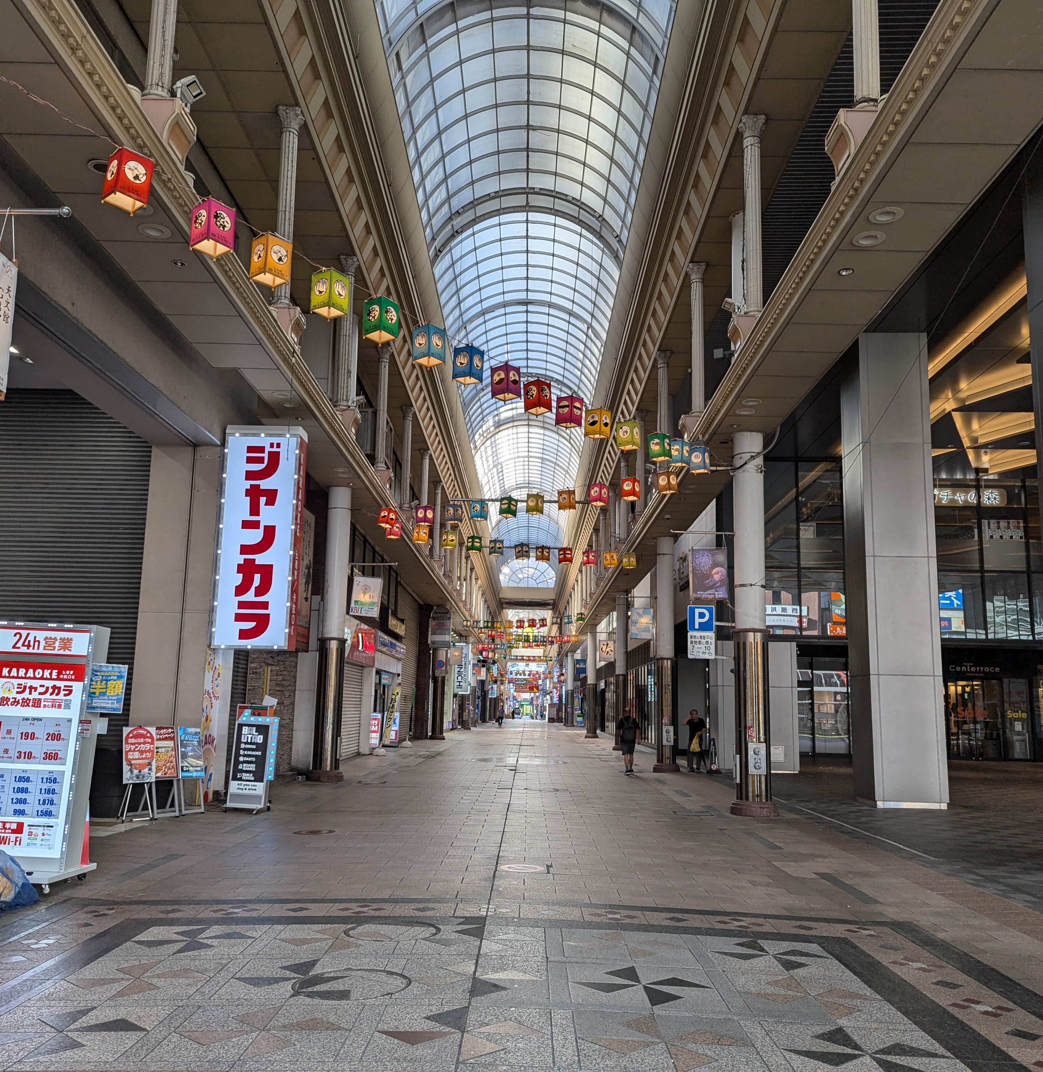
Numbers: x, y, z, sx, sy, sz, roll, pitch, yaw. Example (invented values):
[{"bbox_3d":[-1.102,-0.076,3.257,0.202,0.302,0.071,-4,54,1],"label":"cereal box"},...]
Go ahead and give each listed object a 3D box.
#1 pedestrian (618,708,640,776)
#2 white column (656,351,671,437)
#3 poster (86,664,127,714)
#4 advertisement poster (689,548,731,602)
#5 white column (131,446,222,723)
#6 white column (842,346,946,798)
[{"bbox_3d":[2.885,5.481,26.481,0.560,1.728,0.380,1,-10,1],"label":"pedestrian"},{"bbox_3d":[3.561,-3.122,24.625,0.350,3.200,0.350,1,-10,1],"label":"white column"},{"bbox_3d":[-3.696,1.365,8.835,0.300,0.425,0.020,7,-11,-29],"label":"poster"},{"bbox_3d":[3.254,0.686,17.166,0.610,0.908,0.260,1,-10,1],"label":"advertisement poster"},{"bbox_3d":[-5.787,1.481,17.044,1.230,5.975,1.100,1,-10,1],"label":"white column"},{"bbox_3d":[7.216,0.610,19.373,1.310,9.095,1.280,1,-10,1],"label":"white column"}]

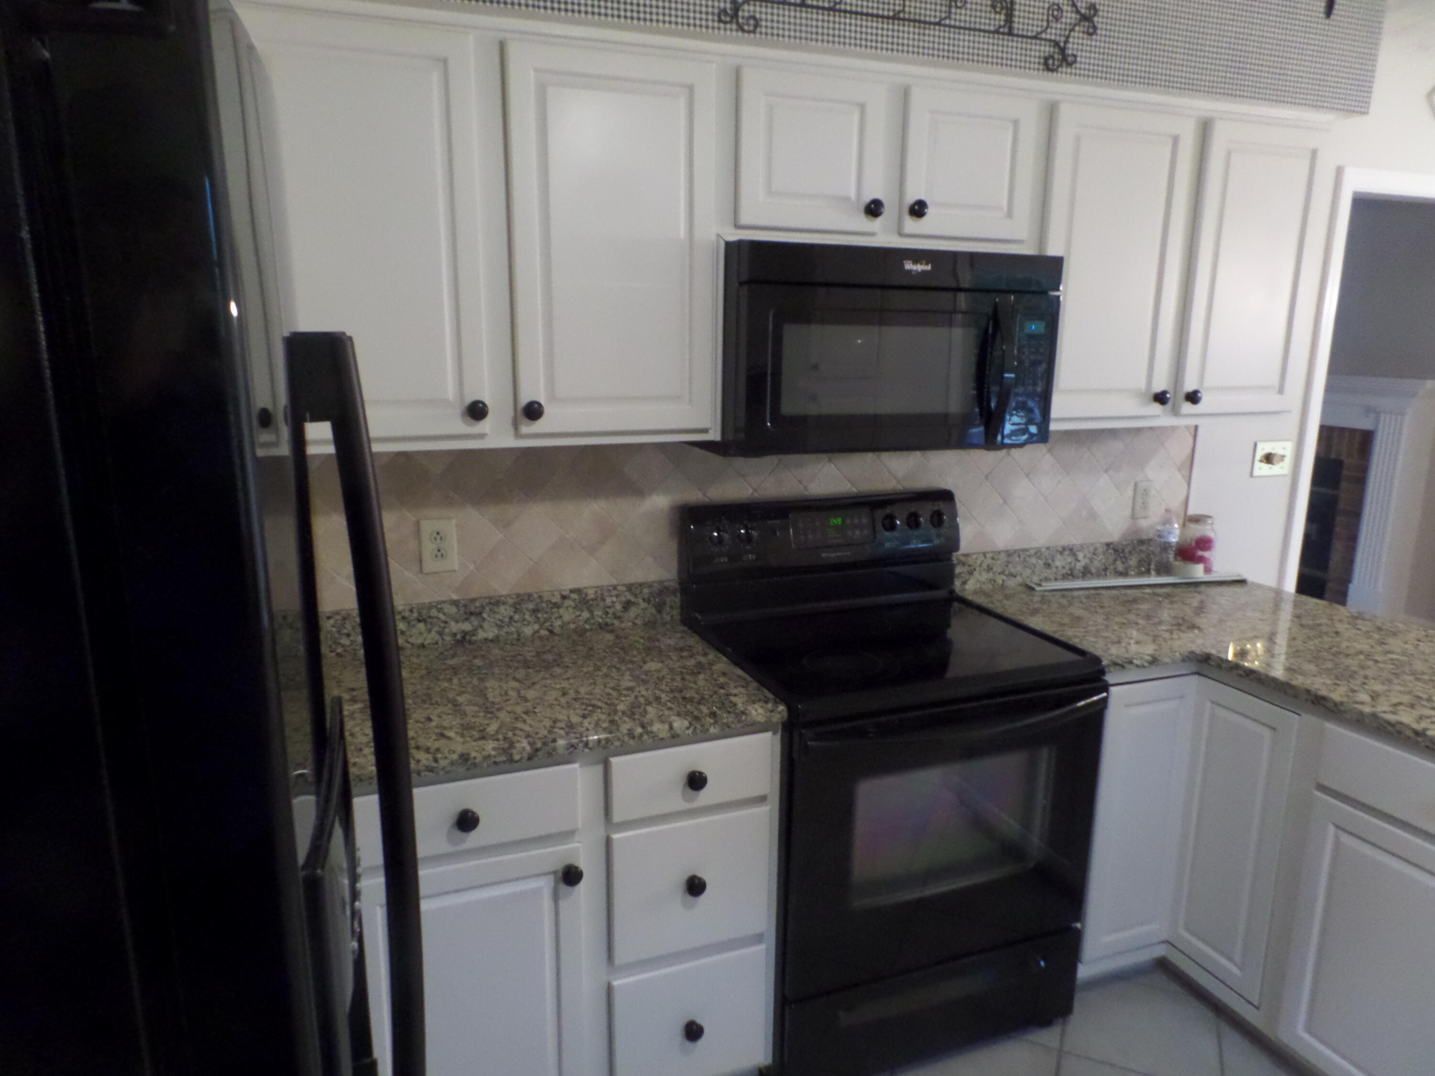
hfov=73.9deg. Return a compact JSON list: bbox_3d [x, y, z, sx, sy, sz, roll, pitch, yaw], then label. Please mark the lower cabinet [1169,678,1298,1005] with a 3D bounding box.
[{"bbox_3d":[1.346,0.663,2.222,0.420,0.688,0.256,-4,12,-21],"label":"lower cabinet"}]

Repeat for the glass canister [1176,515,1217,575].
[{"bbox_3d":[1.470,0.021,2.925,0.120,0.171,0.120,-4,12,-21],"label":"glass canister"}]

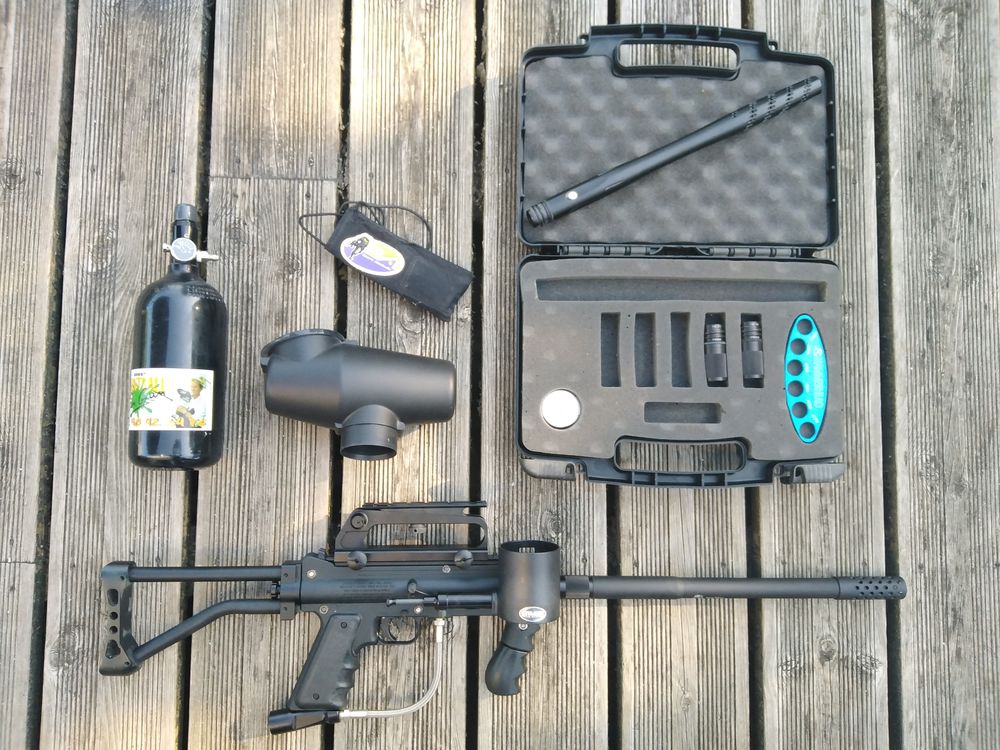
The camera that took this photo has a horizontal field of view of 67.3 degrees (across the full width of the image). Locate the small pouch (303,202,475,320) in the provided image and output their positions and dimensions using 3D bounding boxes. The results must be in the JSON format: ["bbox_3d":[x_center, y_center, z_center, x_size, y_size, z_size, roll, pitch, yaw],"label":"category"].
[{"bbox_3d":[-0.124,-0.146,0.833,0.195,0.022,0.082,30,86,1],"label":"small pouch"}]

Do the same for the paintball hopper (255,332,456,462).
[{"bbox_3d":[-0.146,0.018,0.780,0.201,0.088,0.135,0,74,-1],"label":"paintball hopper"}]

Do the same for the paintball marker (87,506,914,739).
[{"bbox_3d":[0.011,0.253,0.781,0.842,0.078,0.236,1,86,-1],"label":"paintball marker"}]

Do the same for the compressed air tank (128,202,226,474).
[{"bbox_3d":[-0.330,-0.043,0.782,0.099,0.099,0.276,0,86,-2],"label":"compressed air tank"}]

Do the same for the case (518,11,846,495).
[{"bbox_3d":[0.192,-0.134,0.831,0.349,0.042,0.504,0,86,-1],"label":"case"}]

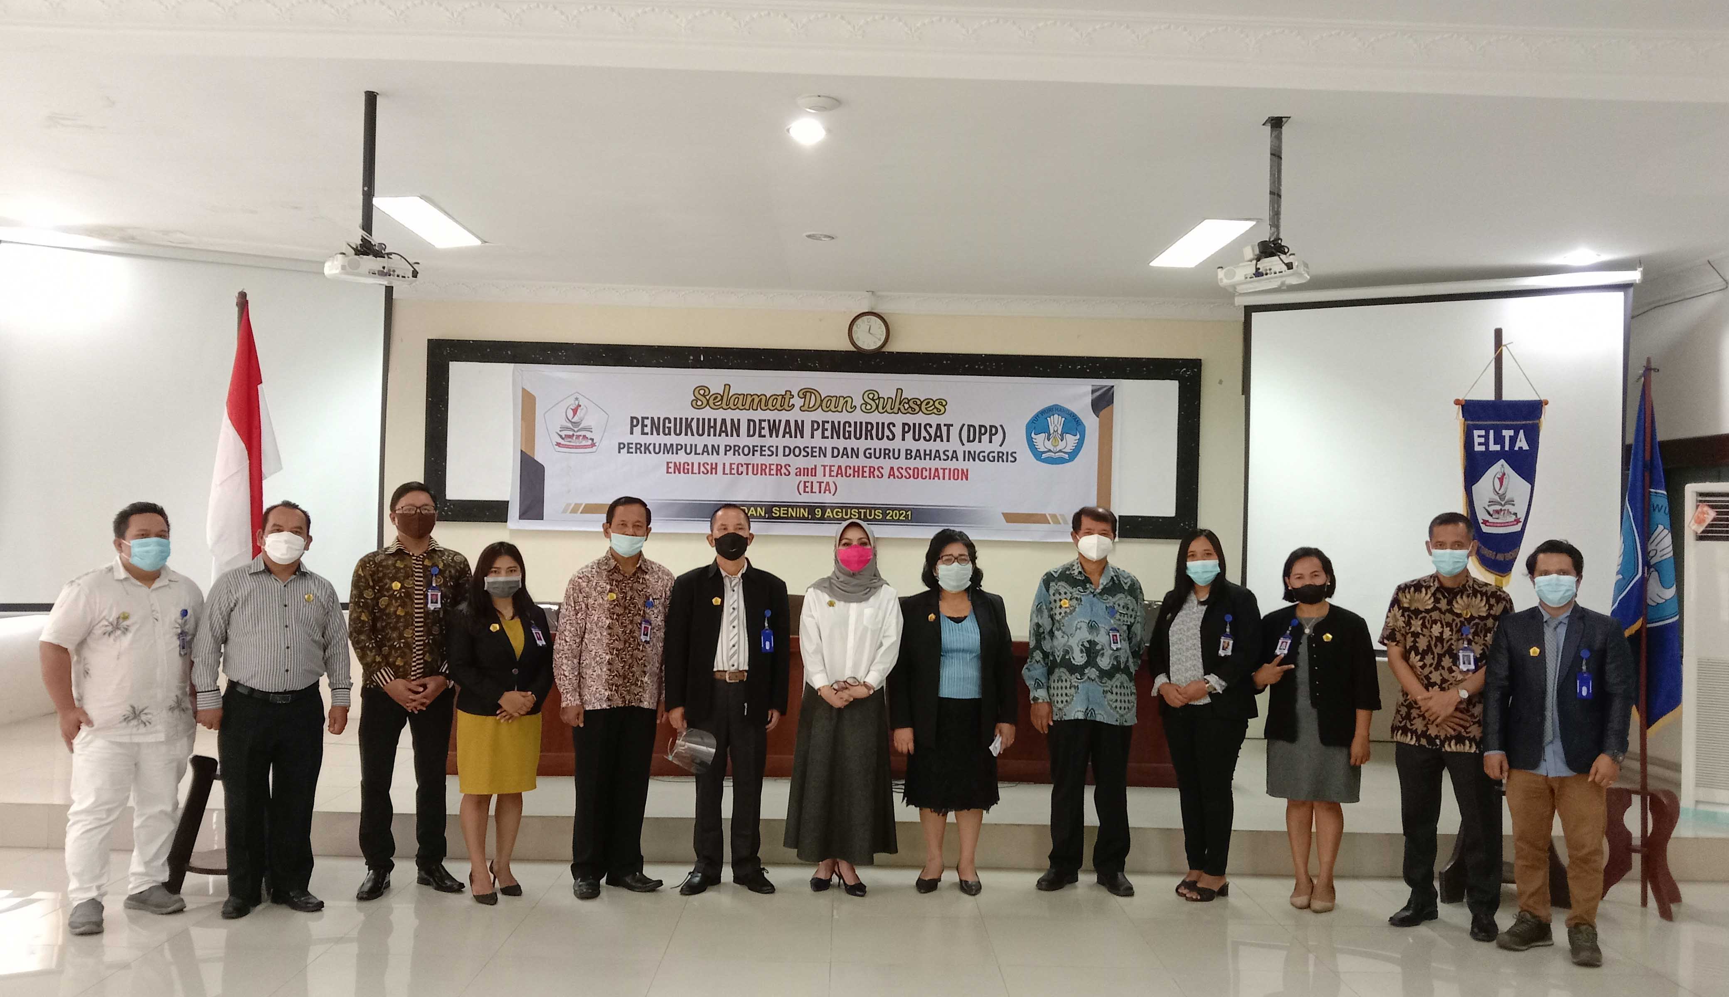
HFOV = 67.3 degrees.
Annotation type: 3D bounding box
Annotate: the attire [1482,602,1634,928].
[{"bbox_3d":[2.668,1.027,5.000,0.530,1.290,0.310,1,-2,29],"label":"attire"}]

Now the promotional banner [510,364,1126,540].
[{"bbox_3d":[-0.320,-0.296,8.694,4.080,1.100,0.040,1,-1,-1],"label":"promotional banner"}]

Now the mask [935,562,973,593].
[{"bbox_3d":[0.395,0.345,5.620,0.150,0.122,0.080,1,-1,4],"label":"mask"}]

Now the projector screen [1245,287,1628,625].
[{"bbox_3d":[3.280,-0.124,7.610,2.100,2.120,0.050,1,-2,26],"label":"projector screen"}]

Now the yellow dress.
[{"bbox_3d":[-1.577,0.879,5.620,0.354,0.792,0.260,2,-2,-21],"label":"yellow dress"}]

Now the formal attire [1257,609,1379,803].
[{"bbox_3d":[2.010,0.905,5.746,0.502,0.881,0.300,1,-2,26],"label":"formal attire"}]

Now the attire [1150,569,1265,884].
[{"bbox_3d":[1.542,1.037,5.896,0.498,1.356,0.300,0,-2,32],"label":"attire"}]

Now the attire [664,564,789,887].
[{"bbox_3d":[-0.612,0.989,5.815,0.565,1.428,0.310,2,-2,-8],"label":"attire"}]

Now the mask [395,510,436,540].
[{"bbox_3d":[-1.872,0.110,5.421,0.160,0.125,0.090,2,-1,-21],"label":"mask"}]

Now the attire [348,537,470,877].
[{"bbox_3d":[-1.983,0.908,5.669,0.506,1.480,0.310,2,-2,-25],"label":"attire"}]

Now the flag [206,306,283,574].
[{"bbox_3d":[-2.598,-0.220,5.448,0.300,1.200,0.220,2,-1,-16],"label":"flag"}]

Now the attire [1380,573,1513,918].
[{"bbox_3d":[2.378,0.977,5.317,0.520,1.380,0.300,1,-1,22],"label":"attire"}]

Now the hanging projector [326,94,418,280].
[{"bbox_3d":[-1.873,-1.166,4.938,0.310,0.730,0.270,2,-1,-32],"label":"hanging projector"}]

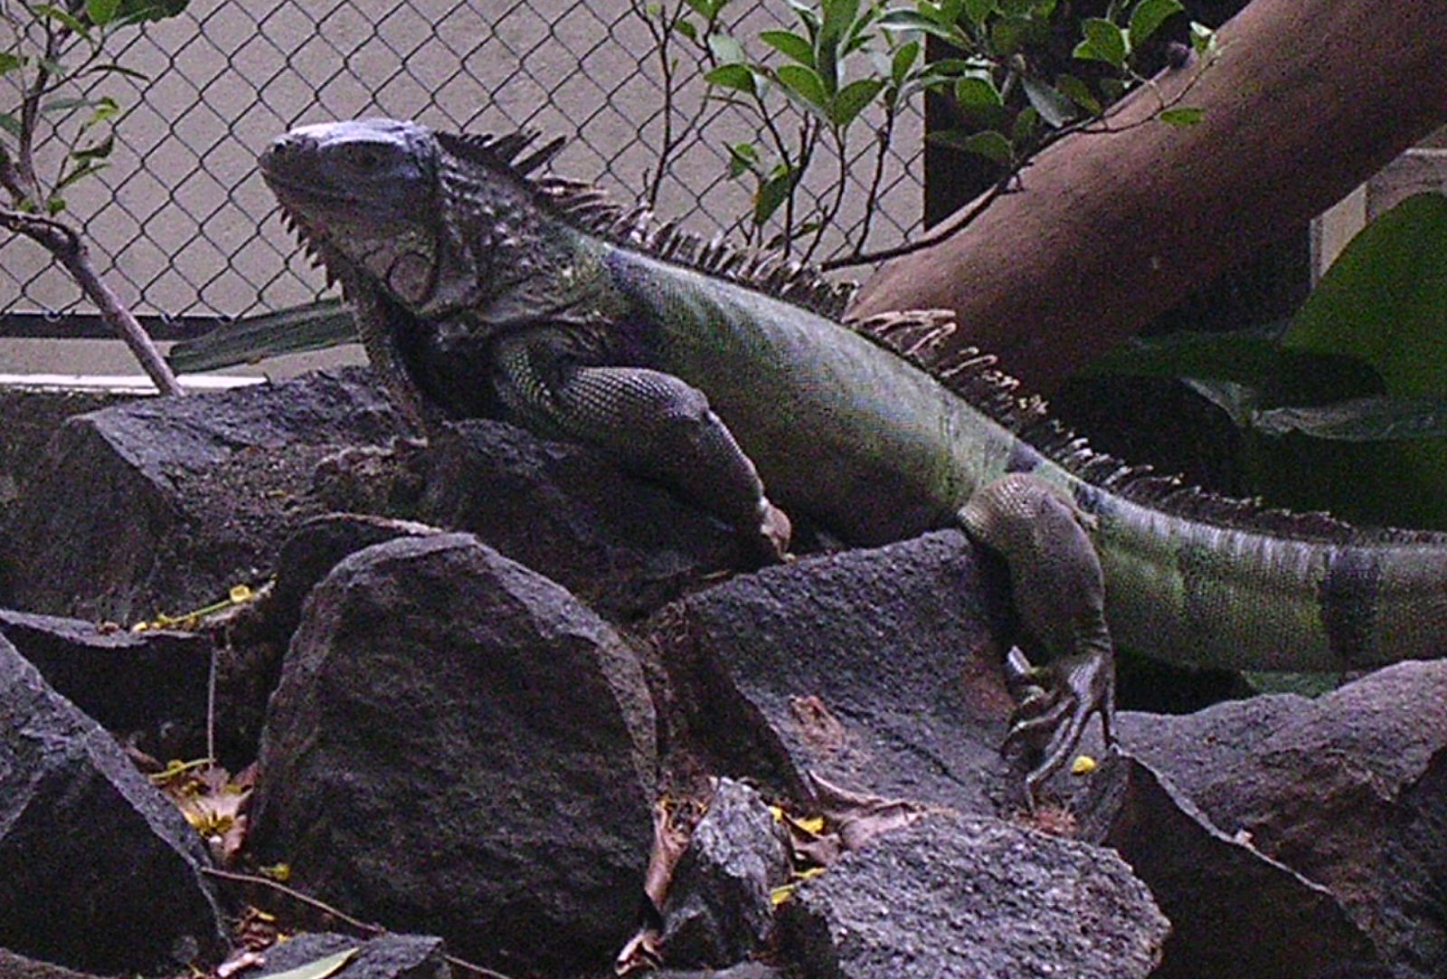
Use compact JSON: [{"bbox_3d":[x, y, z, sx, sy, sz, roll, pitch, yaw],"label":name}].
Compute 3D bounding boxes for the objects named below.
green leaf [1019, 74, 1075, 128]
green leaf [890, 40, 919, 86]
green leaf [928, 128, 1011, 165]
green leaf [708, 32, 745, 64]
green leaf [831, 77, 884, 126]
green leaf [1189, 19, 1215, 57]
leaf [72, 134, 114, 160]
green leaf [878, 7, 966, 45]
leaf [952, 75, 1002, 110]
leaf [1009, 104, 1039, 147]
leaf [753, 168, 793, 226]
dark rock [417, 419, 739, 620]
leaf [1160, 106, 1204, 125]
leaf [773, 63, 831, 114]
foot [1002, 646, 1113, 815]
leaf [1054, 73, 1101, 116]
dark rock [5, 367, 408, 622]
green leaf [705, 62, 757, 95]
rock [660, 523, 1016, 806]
[{"bbox_3d":[0.202,-0.242,4.200,0.021,0.045,0.005,-45,0,-34],"label":"green leaf"},{"bbox_3d":[0.099,-0.234,3.700,0.014,0.029,0.008,26,-24,-9],"label":"green leaf"},{"bbox_3d":[0.155,-0.217,4.250,0.055,0.005,0.021,13,47,0],"label":"green leaf"},{"bbox_3d":[0.002,-0.282,4.300,0.022,0.023,0.014,-33,18,-11],"label":"green leaf"},{"bbox_3d":[0.084,-0.242,4.200,0.021,0.042,0.005,44,0,26],"label":"green leaf"},{"bbox_3d":[0.306,-0.289,4.300,0.018,0.024,0.017,0,7,0],"label":"green leaf"},{"bbox_3d":[-0.389,-0.212,4.150,0.027,0.018,0.024,0,7,0],"label":"leaf"},{"bbox_3d":[0.108,-0.254,3.700,0.050,0.009,0.020,21,-31,-14],"label":"green leaf"},{"bbox_3d":[0.139,-0.218,3.700,0.019,0.008,0.028,-34,60,-23],"label":"leaf"},{"bbox_3d":[0.192,-0.232,4.300,0.016,0.028,0.014,24,0,9],"label":"leaf"},{"bbox_3d":[0.031,-0.184,4.250,0.019,0.043,0.005,31,0,27],"label":"leaf"},{"bbox_3d":[-0.082,0.018,3.760,0.190,0.125,0.170,0,7,0],"label":"dark rock"},{"bbox_3d":[0.286,-0.233,4.200,0.029,0.004,0.015,-4,40,0],"label":"leaf"},{"bbox_3d":[0.049,-0.250,4.200,0.020,0.045,0.005,-49,0,-31],"label":"leaf"},{"bbox_3d":[0.162,0.115,3.250,0.050,0.035,0.085,11,48,19],"label":"foot"},{"bbox_3d":[0.195,-0.217,3.700,0.031,0.008,0.014,33,54,2],"label":"leaf"},{"bbox_3d":[-0.293,0.003,3.800,0.230,0.150,0.200,0,7,0],"label":"dark rock"},{"bbox_3d":[0.005,-0.259,4.250,0.035,0.019,0.005,13,-35,0],"label":"green leaf"},{"bbox_3d":[0.062,0.101,3.620,0.200,0.160,0.180,0,7,0],"label":"rock"}]

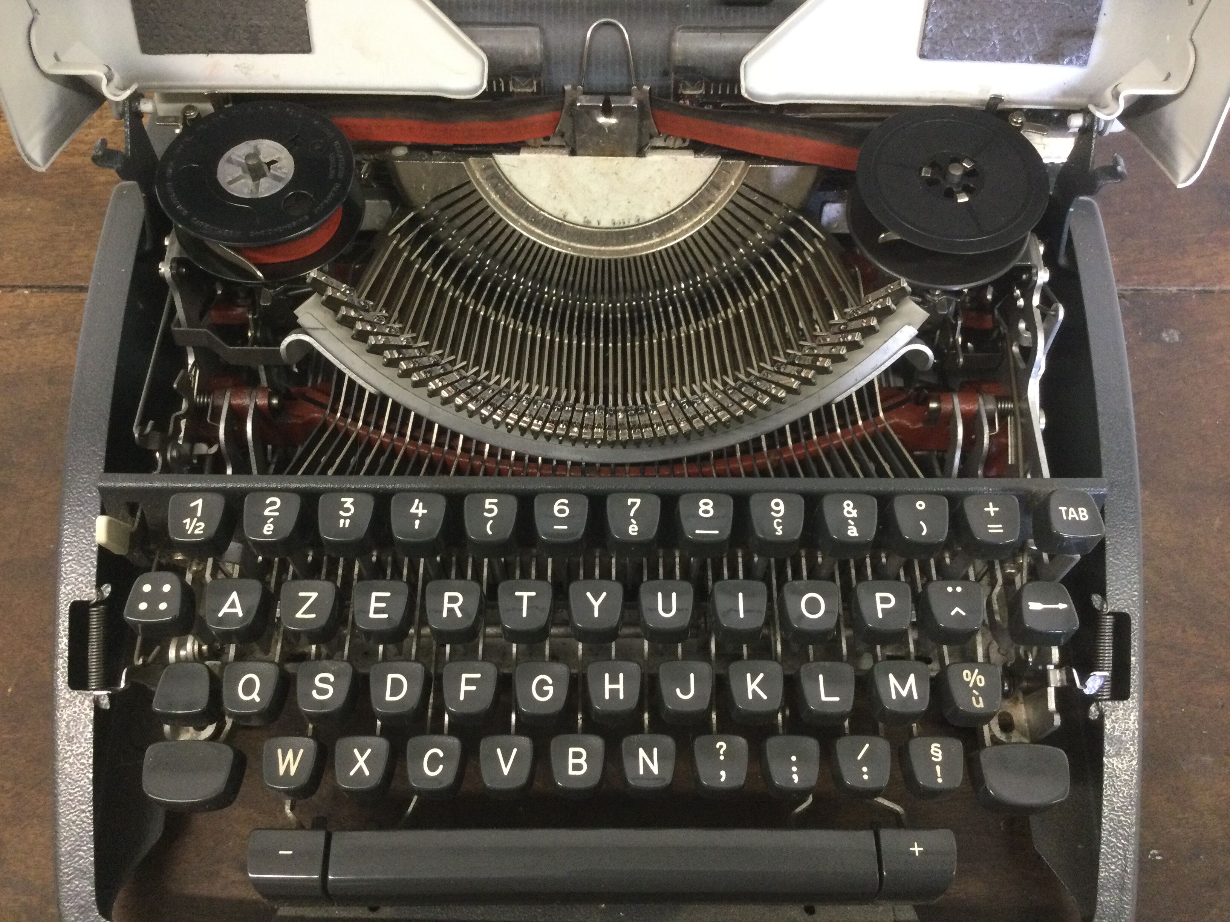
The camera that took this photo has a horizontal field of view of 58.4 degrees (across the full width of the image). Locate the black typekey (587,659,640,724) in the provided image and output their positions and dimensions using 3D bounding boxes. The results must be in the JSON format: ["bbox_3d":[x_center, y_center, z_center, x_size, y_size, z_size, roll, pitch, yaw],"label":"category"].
[{"bbox_3d":[0.000,0.062,0.294,0.014,0.011,0.014,0,62,0],"label":"black typekey"}]

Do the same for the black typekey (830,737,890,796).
[{"bbox_3d":[0.067,0.083,0.300,0.015,0.010,0.015,1,62,-2],"label":"black typekey"}]

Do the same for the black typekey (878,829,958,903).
[{"bbox_3d":[0.080,0.108,0.293,0.020,0.011,0.017,0,62,0],"label":"black typekey"}]

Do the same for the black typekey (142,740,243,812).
[{"bbox_3d":[-0.113,0.084,0.293,0.024,0.010,0.016,0,62,-1],"label":"black typekey"}]

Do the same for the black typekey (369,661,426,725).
[{"bbox_3d":[-0.058,0.062,0.294,0.015,0.009,0.015,0,62,-1],"label":"black typekey"}]

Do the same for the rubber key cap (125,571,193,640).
[{"bbox_3d":[-0.120,0.038,0.292,0.015,0.011,0.014,0,62,-1],"label":"rubber key cap"}]

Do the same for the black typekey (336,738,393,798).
[{"bbox_3d":[-0.067,0.082,0.295,0.015,0.009,0.015,0,62,-1],"label":"black typekey"}]

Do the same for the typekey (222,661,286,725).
[{"bbox_3d":[-0.096,0.062,0.294,0.014,0.011,0.014,0,62,0],"label":"typekey"}]

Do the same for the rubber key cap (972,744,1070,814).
[{"bbox_3d":[0.110,0.086,0.298,0.024,0.009,0.017,0,62,-1],"label":"rubber key cap"}]

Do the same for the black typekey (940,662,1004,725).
[{"bbox_3d":[0.095,0.062,0.294,0.014,0.011,0.014,0,62,0],"label":"black typekey"}]

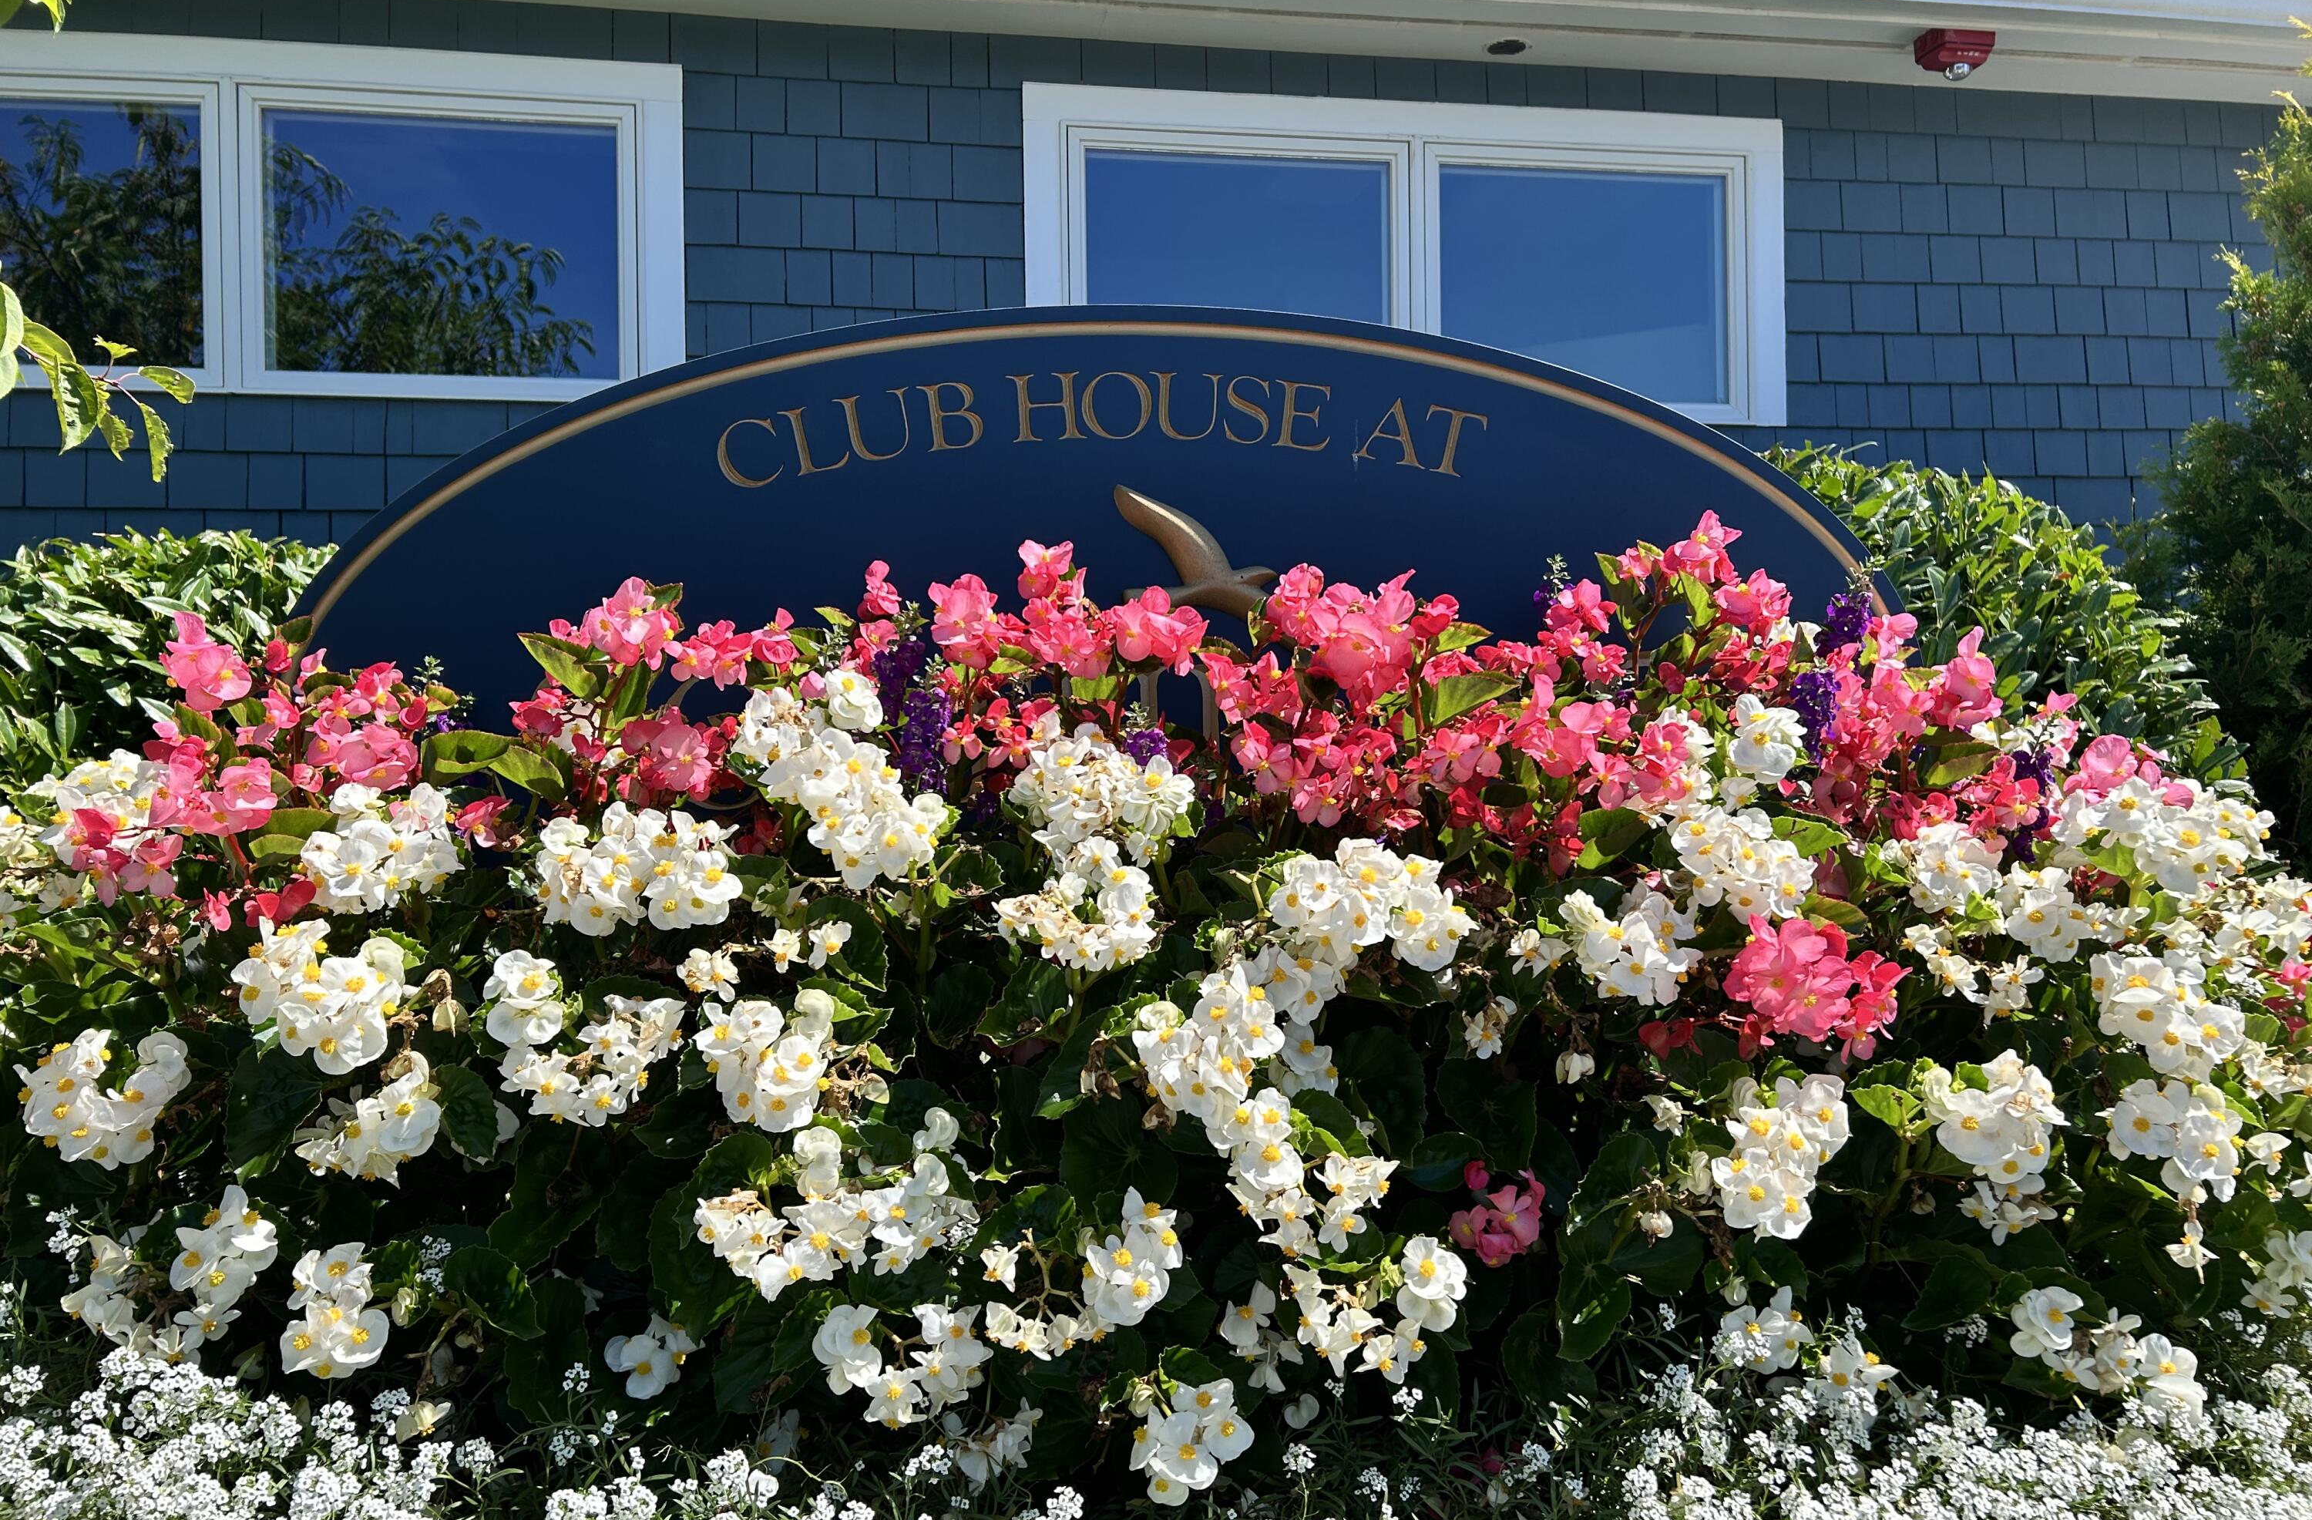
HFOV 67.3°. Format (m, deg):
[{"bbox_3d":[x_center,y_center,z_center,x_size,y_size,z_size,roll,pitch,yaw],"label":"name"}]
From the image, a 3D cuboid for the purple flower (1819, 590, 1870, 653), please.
[{"bbox_3d":[0.766,-0.146,1.930,0.054,0.078,0.055,-1,0,9],"label":"purple flower"}]

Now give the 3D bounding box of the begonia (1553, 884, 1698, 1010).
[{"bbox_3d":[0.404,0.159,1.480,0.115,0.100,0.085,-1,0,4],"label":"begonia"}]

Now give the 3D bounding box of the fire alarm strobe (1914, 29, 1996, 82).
[{"bbox_3d":[1.872,-1.660,4.099,0.152,0.072,0.115,-1,0,-10],"label":"fire alarm strobe"}]

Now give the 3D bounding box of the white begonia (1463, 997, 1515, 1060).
[{"bbox_3d":[0.291,0.234,1.520,0.043,0.054,0.036,-1,0,2],"label":"white begonia"}]

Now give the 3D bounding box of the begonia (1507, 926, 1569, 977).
[{"bbox_3d":[0.330,0.165,1.500,0.049,0.041,0.033,-1,0,3],"label":"begonia"}]

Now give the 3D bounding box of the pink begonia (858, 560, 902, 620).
[{"bbox_3d":[-0.310,-0.191,1.950,0.049,0.065,0.048,-1,0,-4],"label":"pink begonia"}]

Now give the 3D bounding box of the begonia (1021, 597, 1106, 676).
[{"bbox_3d":[-0.100,-0.134,1.900,0.092,0.082,0.080,-1,0,-1],"label":"begonia"}]

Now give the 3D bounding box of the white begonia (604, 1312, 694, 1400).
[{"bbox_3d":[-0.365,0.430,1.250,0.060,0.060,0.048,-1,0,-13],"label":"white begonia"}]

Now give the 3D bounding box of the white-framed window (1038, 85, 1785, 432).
[{"bbox_3d":[0.629,-1.192,4.152,1.888,0.761,0.100,-1,0,-10],"label":"white-framed window"}]

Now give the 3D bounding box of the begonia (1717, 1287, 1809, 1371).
[{"bbox_3d":[0.484,0.453,1.380,0.071,0.067,0.060,-1,0,8],"label":"begonia"}]

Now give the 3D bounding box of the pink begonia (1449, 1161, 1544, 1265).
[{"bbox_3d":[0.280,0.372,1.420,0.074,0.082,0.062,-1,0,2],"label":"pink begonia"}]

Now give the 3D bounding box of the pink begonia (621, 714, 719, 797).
[{"bbox_3d":[-0.519,-0.006,1.850,0.097,0.088,0.085,-1,0,-6],"label":"pink begonia"}]

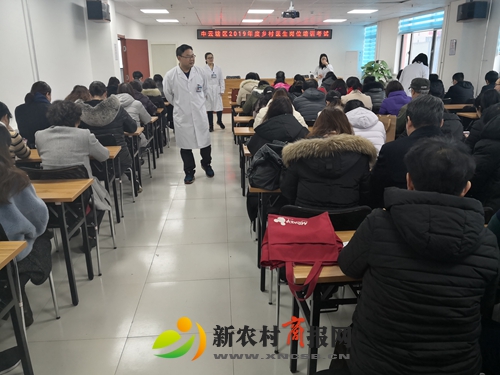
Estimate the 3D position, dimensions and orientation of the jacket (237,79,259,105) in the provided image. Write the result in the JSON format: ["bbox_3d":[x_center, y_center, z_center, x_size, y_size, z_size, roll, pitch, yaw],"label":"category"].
[{"bbox_3d":[-0.023,-1.691,7.403,0.470,0.696,0.420,-2,17,-4],"label":"jacket"}]

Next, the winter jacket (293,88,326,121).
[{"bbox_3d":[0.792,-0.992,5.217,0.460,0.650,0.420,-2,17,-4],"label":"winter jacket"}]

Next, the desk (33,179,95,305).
[{"bbox_3d":[-1.663,0.389,2.565,1.200,0.745,0.420,-1,18,-4],"label":"desk"}]

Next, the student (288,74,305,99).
[{"bbox_3d":[0.915,-1.425,7.237,0.492,1.261,0.709,-2,18,-4],"label":"student"}]

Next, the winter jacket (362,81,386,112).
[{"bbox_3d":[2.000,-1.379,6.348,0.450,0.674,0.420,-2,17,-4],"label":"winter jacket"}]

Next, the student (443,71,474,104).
[{"bbox_3d":[3.907,-1.478,7.396,0.550,1.335,0.780,-4,18,-12],"label":"student"}]

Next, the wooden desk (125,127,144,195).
[{"bbox_3d":[-1.907,-0.301,4.709,1.300,0.750,0.450,-2,18,-4],"label":"wooden desk"}]

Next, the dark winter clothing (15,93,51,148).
[{"bbox_3d":[-2.112,-0.570,4.089,0.512,0.690,0.473,-2,18,-4],"label":"dark winter clothing"}]

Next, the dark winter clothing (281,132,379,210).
[{"bbox_3d":[0.446,-0.001,2.242,0.530,0.613,0.480,-2,17,-4],"label":"dark winter clothing"}]

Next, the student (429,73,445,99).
[{"bbox_3d":[3.730,-1.654,8.032,0.500,1.280,0.750,-2,18,-7],"label":"student"}]

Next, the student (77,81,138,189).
[{"bbox_3d":[-1.490,-0.479,4.291,0.571,1.310,0.739,-2,18,-4],"label":"student"}]

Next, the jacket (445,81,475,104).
[{"bbox_3d":[3.896,-1.610,7.290,0.560,0.750,0.500,-4,18,-12],"label":"jacket"}]

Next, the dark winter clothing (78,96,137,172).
[{"bbox_3d":[-1.485,-0.571,4.159,0.571,0.827,0.552,-2,18,-4],"label":"dark winter clothing"}]

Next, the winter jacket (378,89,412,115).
[{"bbox_3d":[1.923,-0.929,5.225,0.520,0.720,0.500,0,18,-1],"label":"winter jacket"}]

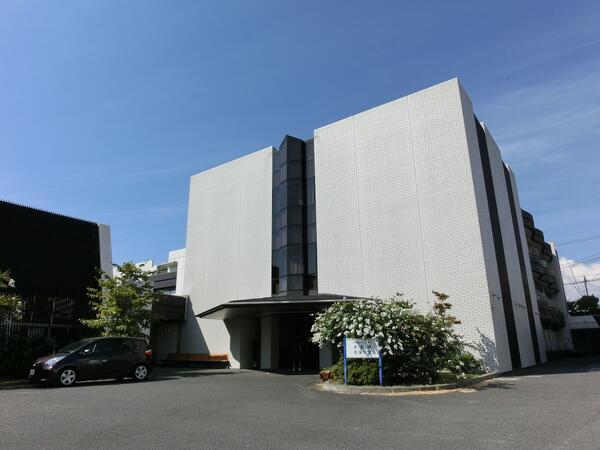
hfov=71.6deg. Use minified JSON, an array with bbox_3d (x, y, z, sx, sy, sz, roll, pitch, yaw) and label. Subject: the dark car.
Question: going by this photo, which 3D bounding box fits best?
[{"bbox_3d":[-7.263,4.799,14.752,1.695,1.525,3.900,-14,-22,38],"label":"dark car"}]

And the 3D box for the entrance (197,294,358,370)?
[{"bbox_3d":[-1.807,5.527,21.923,11.800,4.150,5.300,-12,-20,34],"label":"entrance"}]

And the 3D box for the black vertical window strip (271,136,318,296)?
[{"bbox_3d":[-0.412,-0.631,26.214,3.400,10.200,1.400,-12,-20,34],"label":"black vertical window strip"}]

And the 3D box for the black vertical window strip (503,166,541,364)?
[{"bbox_3d":[15.511,2.494,29.369,0.400,13.900,2.400,-12,-20,34],"label":"black vertical window strip"}]

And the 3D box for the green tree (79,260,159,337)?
[{"bbox_3d":[-8.117,4.156,18.704,3.300,5.000,3.300,-12,-20,34],"label":"green tree"}]

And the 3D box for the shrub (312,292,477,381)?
[{"bbox_3d":[2.947,3.550,13.120,3.700,2.600,4.300,-12,-20,34],"label":"shrub"}]

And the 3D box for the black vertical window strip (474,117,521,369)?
[{"bbox_3d":[10.882,0.675,23.168,0.400,13.900,2.600,-12,-20,34],"label":"black vertical window strip"}]

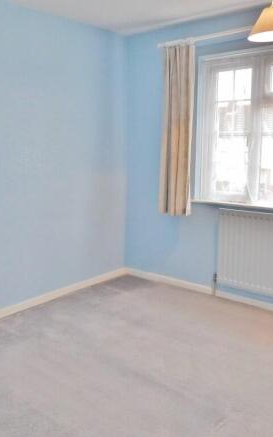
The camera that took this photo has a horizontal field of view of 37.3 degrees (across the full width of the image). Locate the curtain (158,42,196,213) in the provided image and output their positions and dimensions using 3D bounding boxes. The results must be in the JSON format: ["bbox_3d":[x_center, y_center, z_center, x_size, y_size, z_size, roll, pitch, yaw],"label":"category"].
[{"bbox_3d":[0.348,-0.759,3.609,0.310,1.460,0.120,8,12,38],"label":"curtain"}]

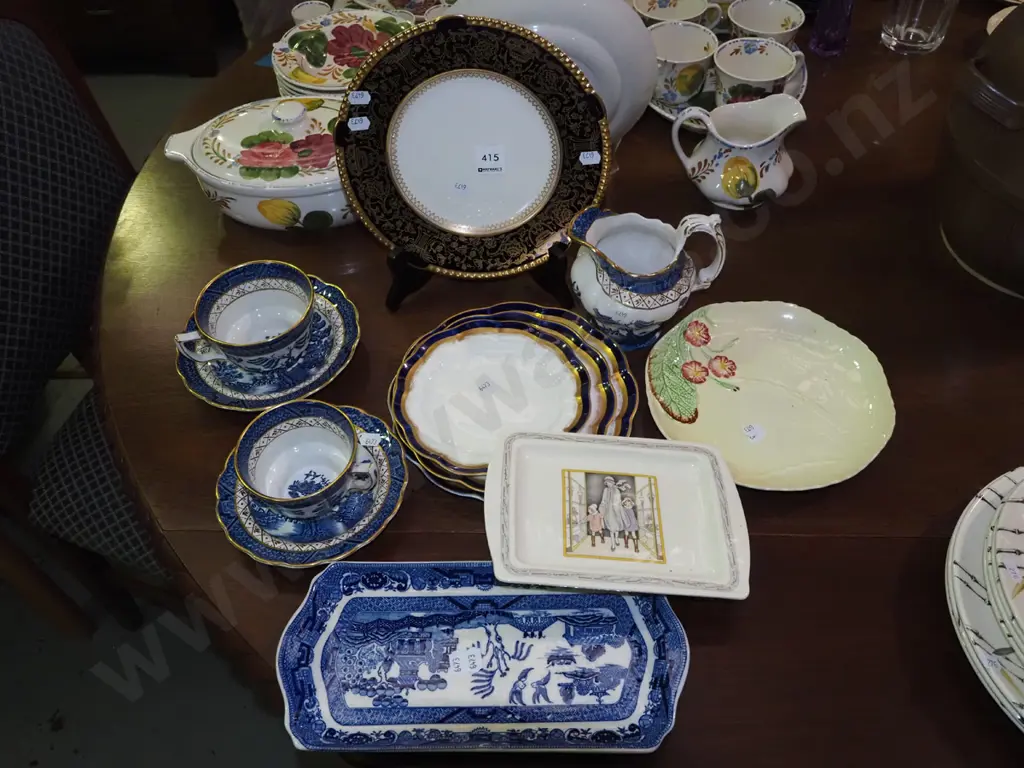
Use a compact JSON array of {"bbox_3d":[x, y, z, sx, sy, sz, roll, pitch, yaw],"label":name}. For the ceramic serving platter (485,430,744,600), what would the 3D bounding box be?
[{"bbox_3d":[0.077,0.099,0.673,0.196,0.022,0.142,5,46,-2],"label":"ceramic serving platter"}]

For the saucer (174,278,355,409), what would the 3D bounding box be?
[{"bbox_3d":[-0.223,-0.036,0.824,0.168,0.025,0.168,-1,51,2],"label":"saucer"}]

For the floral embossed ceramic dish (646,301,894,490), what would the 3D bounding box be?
[{"bbox_3d":[0.216,0.010,0.757,0.204,0.025,0.202,-1,53,0],"label":"floral embossed ceramic dish"}]

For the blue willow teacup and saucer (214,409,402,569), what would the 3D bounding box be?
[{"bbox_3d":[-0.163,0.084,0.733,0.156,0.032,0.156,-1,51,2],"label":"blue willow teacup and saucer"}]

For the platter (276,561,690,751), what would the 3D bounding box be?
[{"bbox_3d":[-0.020,0.191,0.625,0.288,0.022,0.135,0,53,1],"label":"platter"}]

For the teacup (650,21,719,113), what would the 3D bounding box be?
[{"bbox_3d":[0.179,-0.367,1.030,0.110,0.065,0.087,-3,51,0],"label":"teacup"}]

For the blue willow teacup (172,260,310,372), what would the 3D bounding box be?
[{"bbox_3d":[-0.235,-0.049,0.801,0.127,0.064,0.103,-20,53,-13],"label":"blue willow teacup"}]

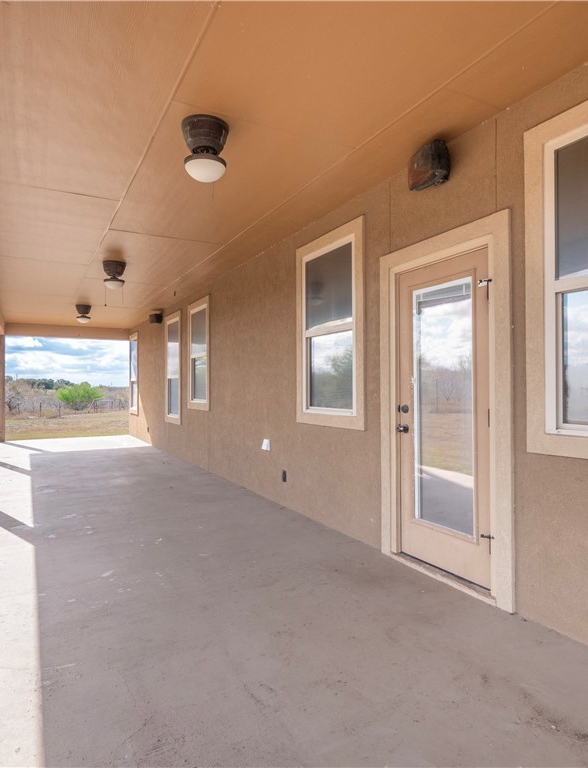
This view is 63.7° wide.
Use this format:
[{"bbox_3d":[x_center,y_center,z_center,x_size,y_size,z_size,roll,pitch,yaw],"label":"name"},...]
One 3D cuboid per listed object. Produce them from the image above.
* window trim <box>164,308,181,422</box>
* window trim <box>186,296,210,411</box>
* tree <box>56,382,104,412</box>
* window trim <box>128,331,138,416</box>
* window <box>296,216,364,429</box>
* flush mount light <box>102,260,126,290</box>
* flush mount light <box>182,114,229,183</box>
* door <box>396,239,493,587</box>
[{"bbox_3d":[-2.157,-0.266,8.588,0.080,1.973,1.041,0,0,-30],"label":"window trim"},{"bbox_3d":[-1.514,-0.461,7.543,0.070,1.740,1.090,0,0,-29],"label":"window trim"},{"bbox_3d":[-19.488,1.136,43.000,4.088,2.544,3.679,0,0,-24],"label":"tree"},{"bbox_3d":[-3.883,-0.224,11.633,0.080,1.981,1.025,0,0,-30],"label":"window trim"},{"bbox_3d":[0.327,-0.474,4.206,0.080,1.689,1.066,0,0,-30],"label":"window"},{"bbox_3d":[-2.159,-1.307,5.709,0.248,0.335,0.248,0,0,-30],"label":"flush mount light"},{"bbox_3d":[-0.533,-1.396,2.871,0.280,0.315,0.280,0,0,0],"label":"flush mount light"},{"bbox_3d":[0.992,0.209,3.148,0.060,2.040,0.810,0,0,-29],"label":"door"}]

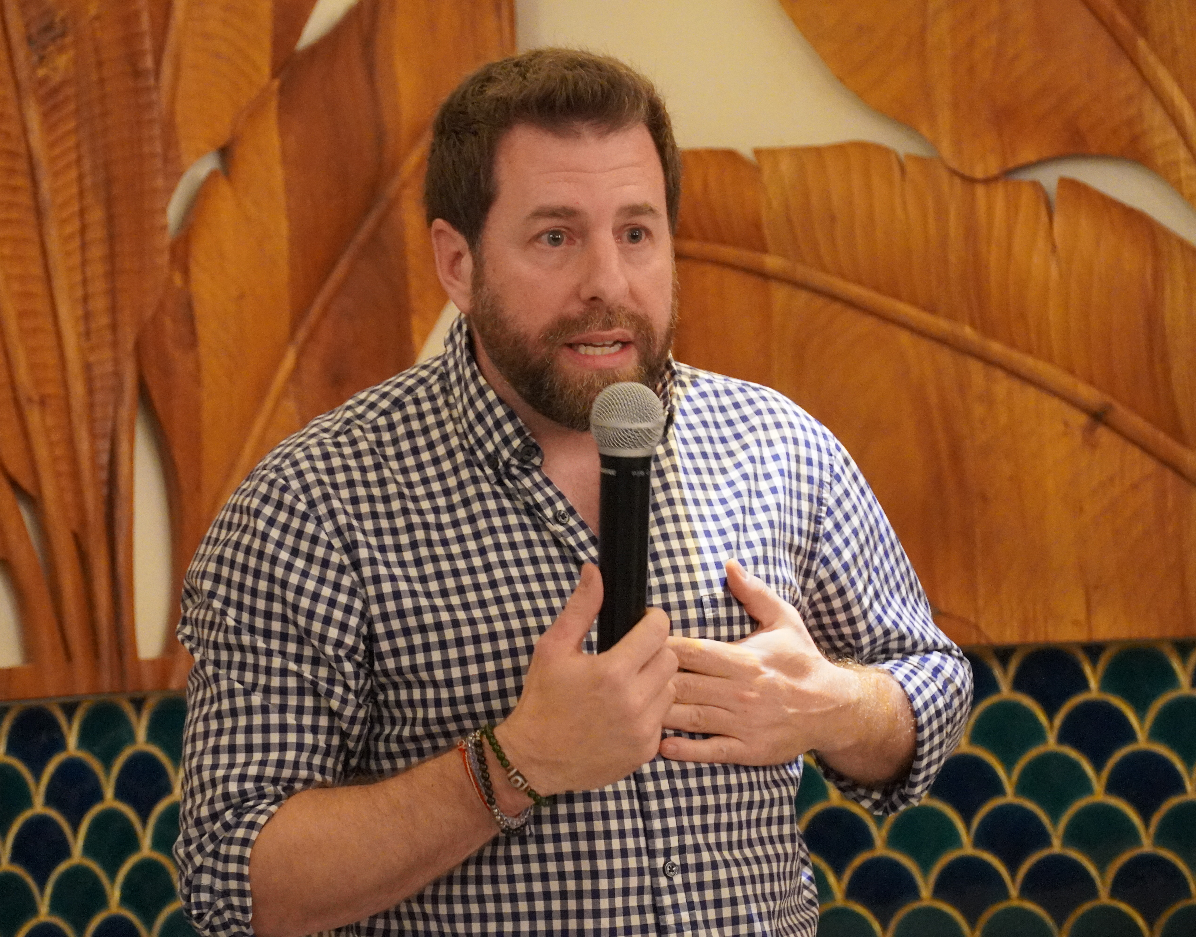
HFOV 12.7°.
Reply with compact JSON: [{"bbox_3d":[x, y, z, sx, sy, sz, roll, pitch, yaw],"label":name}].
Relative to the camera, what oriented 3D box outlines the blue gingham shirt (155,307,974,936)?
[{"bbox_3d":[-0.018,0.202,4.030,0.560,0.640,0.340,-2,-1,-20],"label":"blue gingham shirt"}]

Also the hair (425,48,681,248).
[{"bbox_3d":[-0.033,-0.232,3.980,0.180,0.165,0.210,-2,-1,-24],"label":"hair"}]

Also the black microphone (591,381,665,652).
[{"bbox_3d":[0.018,0.054,3.820,0.052,0.235,0.052,1,9,0],"label":"black microphone"}]

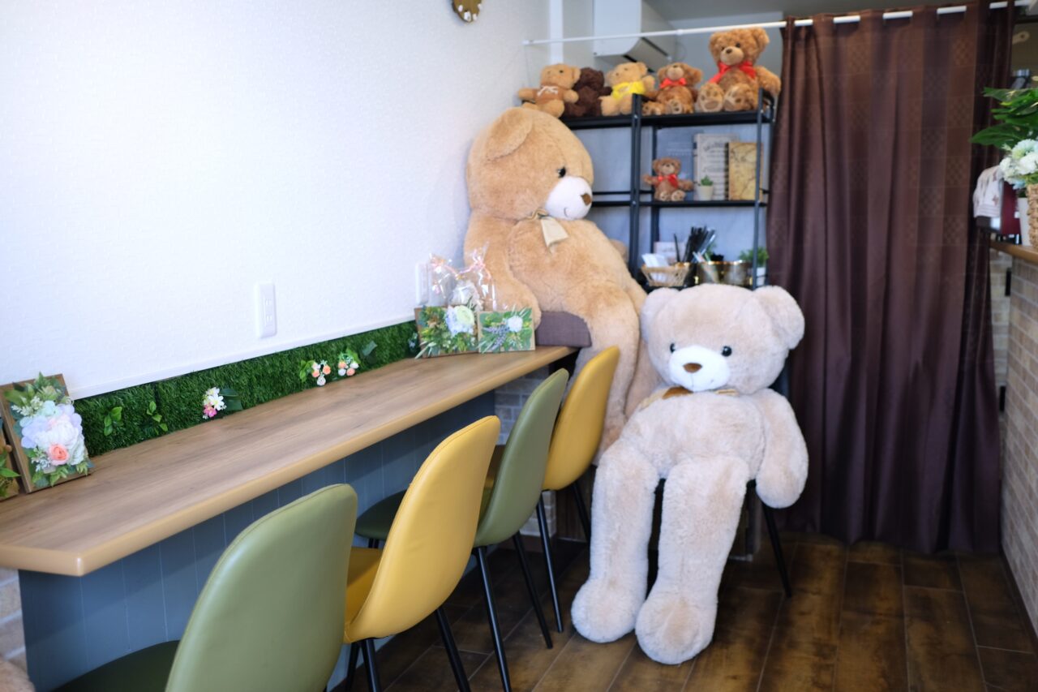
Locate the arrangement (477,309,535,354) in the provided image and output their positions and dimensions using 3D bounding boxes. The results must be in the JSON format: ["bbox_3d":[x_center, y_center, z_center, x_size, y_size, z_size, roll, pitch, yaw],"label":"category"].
[{"bbox_3d":[-0.037,-0.046,3.245,0.180,0.135,0.055,-2,-1,-13],"label":"arrangement"}]

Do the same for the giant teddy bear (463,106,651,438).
[{"bbox_3d":[0.136,-0.179,3.470,0.610,1.250,0.520,4,8,31],"label":"giant teddy bear"}]

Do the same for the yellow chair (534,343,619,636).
[{"bbox_3d":[0.028,0.418,3.199,0.530,0.827,0.450,2,8,20],"label":"yellow chair"}]

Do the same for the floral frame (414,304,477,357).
[{"bbox_3d":[-0.212,-0.044,3.180,0.205,0.150,0.060,-7,-5,-40],"label":"floral frame"}]

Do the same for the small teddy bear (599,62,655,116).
[{"bbox_3d":[0.394,-0.936,3.672,0.190,0.190,0.160,3,8,26],"label":"small teddy bear"}]

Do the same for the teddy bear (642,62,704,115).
[{"bbox_3d":[0.551,-0.922,3.617,0.195,0.190,0.160,2,8,19],"label":"teddy bear"}]

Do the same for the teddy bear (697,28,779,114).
[{"bbox_3d":[0.768,-0.966,3.533,0.280,0.295,0.230,2,8,24],"label":"teddy bear"}]

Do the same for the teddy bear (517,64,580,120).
[{"bbox_3d":[0.114,-0.952,3.771,0.225,0.195,0.155,3,8,25],"label":"teddy bear"}]

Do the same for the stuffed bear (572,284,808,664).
[{"bbox_3d":[0.536,0.336,3.012,0.620,1.020,0.600,3,8,26],"label":"stuffed bear"}]

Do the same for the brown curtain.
[{"bbox_3d":[1.320,-0.215,3.629,0.800,1.920,0.110,2,8,20],"label":"brown curtain"}]

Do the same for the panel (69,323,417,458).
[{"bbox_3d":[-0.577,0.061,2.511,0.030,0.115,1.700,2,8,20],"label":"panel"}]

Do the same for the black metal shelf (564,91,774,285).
[{"bbox_3d":[0.480,-0.083,3.784,0.880,1.665,0.270,2,8,20],"label":"black metal shelf"}]

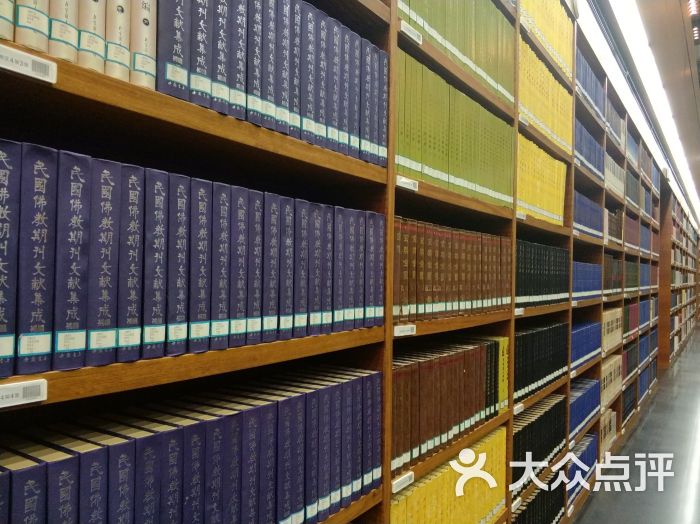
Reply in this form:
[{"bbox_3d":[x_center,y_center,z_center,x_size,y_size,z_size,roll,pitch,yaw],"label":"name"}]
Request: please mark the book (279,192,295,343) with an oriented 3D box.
[{"bbox_3d":[-0.197,0.013,1.082,0.192,0.271,0.042,-1,-2,34],"label":"book"}]

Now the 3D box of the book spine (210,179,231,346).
[{"bbox_3d":[-0.288,0.008,0.947,0.192,0.271,0.041,-1,-2,34],"label":"book spine"}]

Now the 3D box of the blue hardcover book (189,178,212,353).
[{"bbox_3d":[-0.312,0.007,0.911,0.192,0.271,0.044,-1,-2,34],"label":"blue hardcover book"}]

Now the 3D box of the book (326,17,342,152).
[{"bbox_3d":[-0.111,-0.367,1.192,0.192,0.277,0.045,-1,-2,34],"label":"book"}]

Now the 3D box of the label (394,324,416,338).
[{"bbox_3d":[0.142,0.175,1.389,0.008,0.024,0.117,-1,-2,34],"label":"label"}]

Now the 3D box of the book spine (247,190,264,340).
[{"bbox_3d":[-0.243,0.010,1.013,0.192,0.271,0.039,-1,-2,34],"label":"book spine"}]

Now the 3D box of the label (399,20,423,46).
[{"bbox_3d":[0.162,-0.599,1.429,0.008,0.028,0.116,-1,-2,34],"label":"label"}]

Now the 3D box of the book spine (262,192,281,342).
[{"bbox_3d":[-0.220,0.011,1.047,0.192,0.271,0.043,-1,-2,34],"label":"book spine"}]

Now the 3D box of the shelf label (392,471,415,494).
[{"bbox_3d":[0.135,0.555,1.374,0.008,0.024,0.114,-1,-2,34],"label":"shelf label"}]

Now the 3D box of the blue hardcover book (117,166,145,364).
[{"bbox_3d":[-0.381,0.004,0.811,0.192,0.271,0.039,-1,-2,34],"label":"blue hardcover book"}]

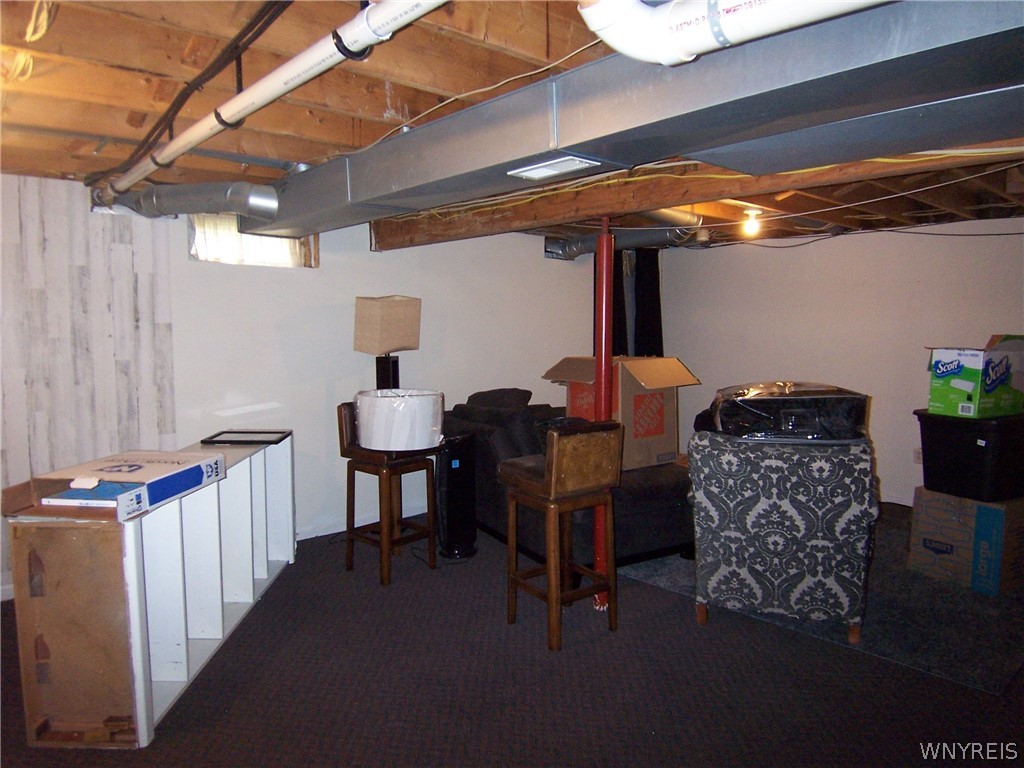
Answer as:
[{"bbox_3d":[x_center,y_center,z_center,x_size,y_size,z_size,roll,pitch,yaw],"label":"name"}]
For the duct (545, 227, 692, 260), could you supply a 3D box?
[{"bbox_3d":[0.740,-1.009,4.875,0.170,0.180,1.320,-5,8,-40],"label":"duct"}]

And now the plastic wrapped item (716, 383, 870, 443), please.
[{"bbox_3d":[1.284,0.134,3.245,0.598,0.208,0.426,0,5,4],"label":"plastic wrapped item"}]

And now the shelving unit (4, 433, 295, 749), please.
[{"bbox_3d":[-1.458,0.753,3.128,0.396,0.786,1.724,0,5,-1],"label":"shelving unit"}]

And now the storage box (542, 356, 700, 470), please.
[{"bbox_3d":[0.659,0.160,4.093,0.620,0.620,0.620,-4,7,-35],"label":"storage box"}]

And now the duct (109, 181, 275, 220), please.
[{"bbox_3d":[-1.640,-0.949,3.537,0.832,0.182,0.203,1,5,7],"label":"duct"}]

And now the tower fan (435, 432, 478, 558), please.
[{"bbox_3d":[-0.318,0.654,3.991,0.225,0.690,0.230,-2,6,-16],"label":"tower fan"}]

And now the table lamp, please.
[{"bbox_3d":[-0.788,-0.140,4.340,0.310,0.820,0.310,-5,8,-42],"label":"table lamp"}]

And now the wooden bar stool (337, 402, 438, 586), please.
[{"bbox_3d":[-0.698,0.588,3.875,0.436,0.973,0.431,-5,7,-40],"label":"wooden bar stool"}]

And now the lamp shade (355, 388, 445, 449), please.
[{"bbox_3d":[-0.613,0.180,3.710,0.460,0.280,0.460,-1,6,-9],"label":"lamp shade"}]

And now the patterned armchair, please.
[{"bbox_3d":[1.286,0.642,3.322,0.790,0.870,0.780,2,6,16],"label":"patterned armchair"}]

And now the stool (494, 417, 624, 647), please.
[{"bbox_3d":[0.196,0.654,3.161,0.436,0.979,0.431,-5,7,-40],"label":"stool"}]

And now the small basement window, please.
[{"bbox_3d":[-1.570,-0.901,4.159,0.791,0.350,0.122,-5,7,-40],"label":"small basement window"}]

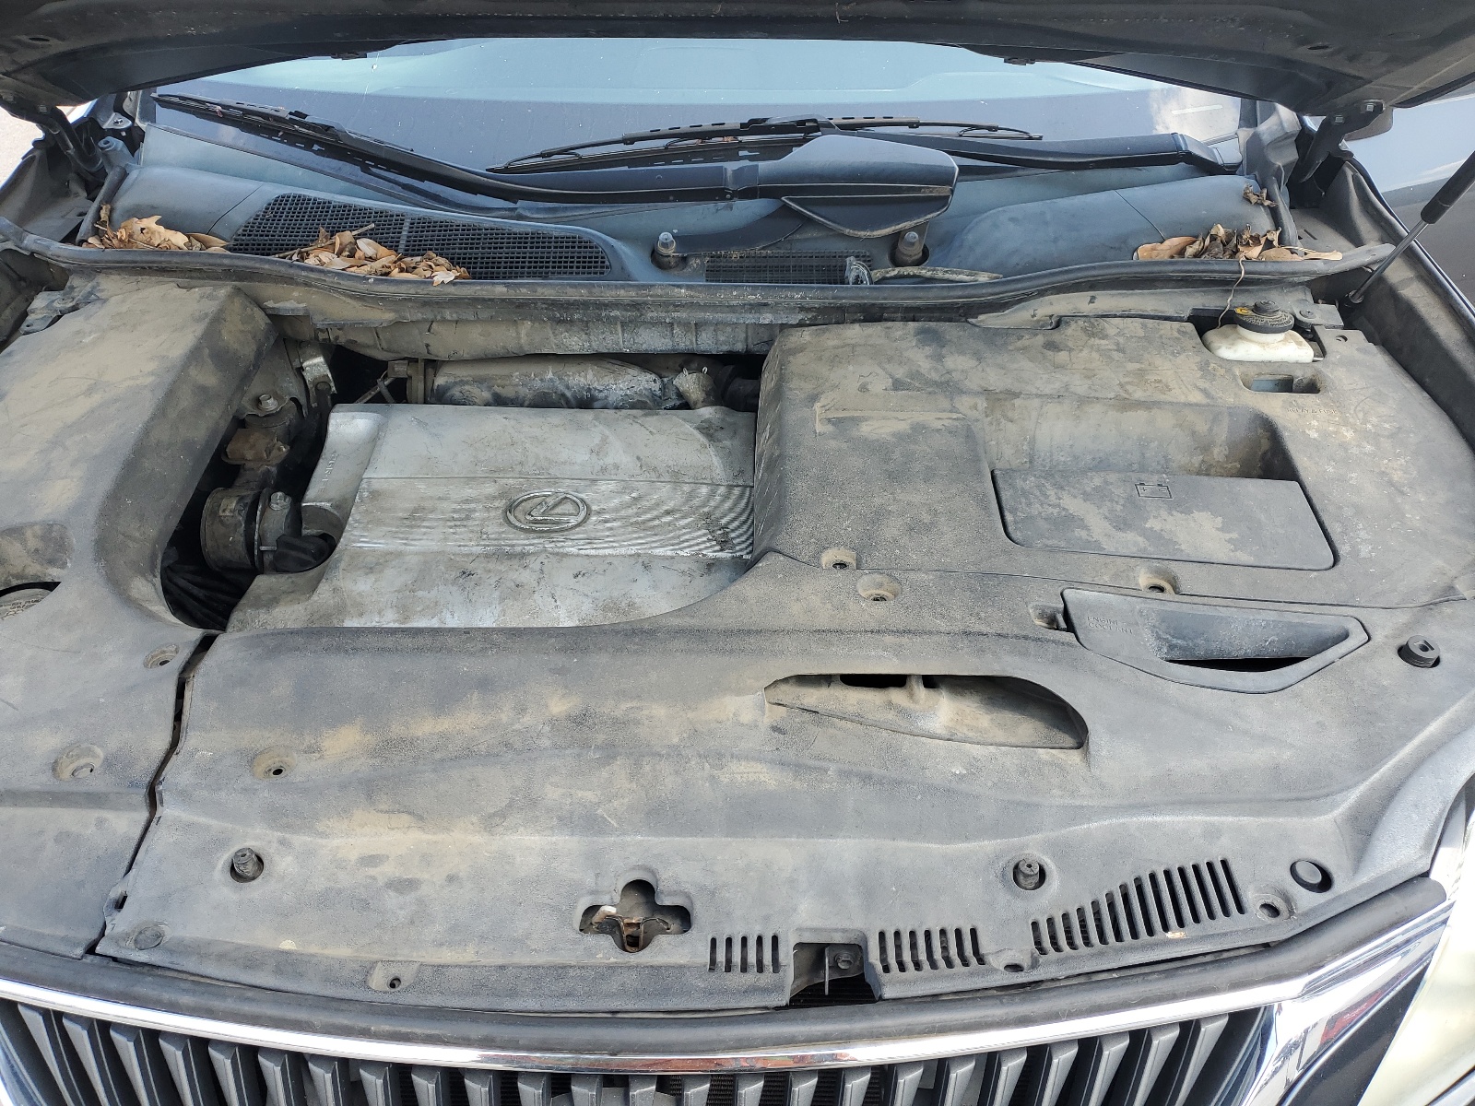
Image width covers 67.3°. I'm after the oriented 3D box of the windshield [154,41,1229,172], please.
[{"bbox_3d":[-0.048,-0.770,1.449,1.480,0.170,0.950,0,71,0],"label":"windshield"}]

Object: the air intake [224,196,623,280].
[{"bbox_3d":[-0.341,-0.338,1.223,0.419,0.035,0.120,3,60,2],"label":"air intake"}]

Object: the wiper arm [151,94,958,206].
[{"bbox_3d":[-0.314,-0.479,1.301,1.125,0.076,0.195,12,41,15],"label":"wiper arm"}]

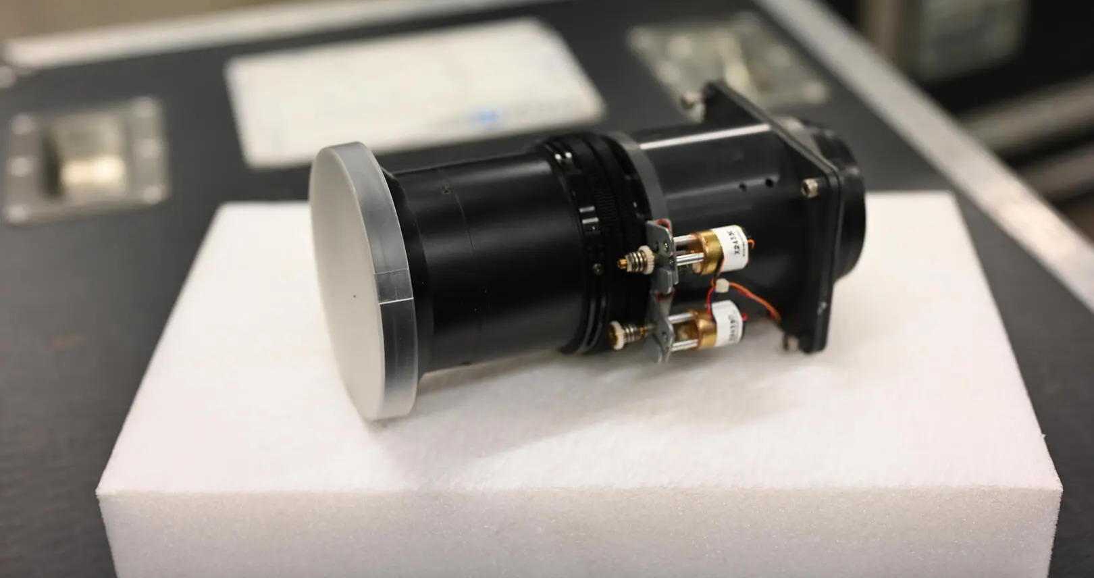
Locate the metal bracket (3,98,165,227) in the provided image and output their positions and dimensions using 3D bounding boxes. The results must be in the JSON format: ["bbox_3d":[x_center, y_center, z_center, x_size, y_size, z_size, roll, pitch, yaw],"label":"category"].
[{"bbox_3d":[-0.372,-0.100,1.234,0.124,0.020,0.188,-10,33,-11],"label":"metal bracket"}]

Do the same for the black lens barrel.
[{"bbox_3d":[0.036,-0.029,0.834,0.268,0.128,0.143,-11,33,-20],"label":"black lens barrel"}]

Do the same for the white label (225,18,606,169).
[{"bbox_3d":[-0.123,-0.177,1.320,0.297,0.003,0.212,-10,33,-12],"label":"white label"}]

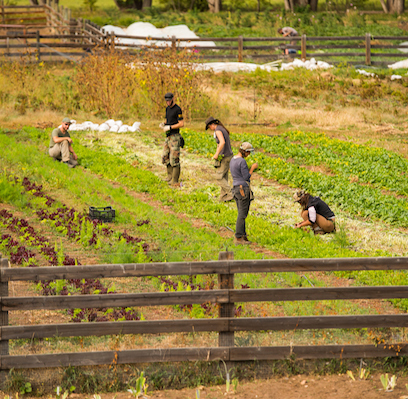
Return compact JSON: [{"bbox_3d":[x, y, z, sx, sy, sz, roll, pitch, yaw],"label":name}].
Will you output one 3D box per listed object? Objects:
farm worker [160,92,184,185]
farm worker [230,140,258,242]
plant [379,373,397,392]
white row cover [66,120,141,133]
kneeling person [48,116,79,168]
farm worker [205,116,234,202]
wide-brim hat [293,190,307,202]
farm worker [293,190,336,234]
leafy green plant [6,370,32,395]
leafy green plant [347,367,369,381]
[{"bbox_3d":[-0.614,-1.179,58.400,0.440,1.790,0.520,-5,7,-44],"label":"farm worker"},{"bbox_3d":[0.647,-0.094,48.500,0.440,1.640,0.450,-4,7,-36],"label":"farm worker"},{"bbox_3d":[1.922,1.917,31.400,0.180,0.210,0.150,0,5,0],"label":"plant"},{"bbox_3d":[-2.308,-1.644,67.500,1.800,0.280,0.600,0,6,0],"label":"white row cover"},{"bbox_3d":[-2.836,-1.144,60.500,0.680,0.920,0.520,6,8,45],"label":"kneeling person"},{"bbox_3d":[0.282,-0.727,54.500,0.540,1.560,0.460,0,5,0],"label":"farm worker"},{"bbox_3d":[1.561,-0.046,49.000,0.260,0.140,0.220,-36,10,-5],"label":"wide-brim hat"},{"bbox_3d":[1.806,0.212,49.000,0.740,0.740,0.520,-1,5,-10],"label":"farm worker"},{"bbox_3d":[-1.988,1.972,32.300,0.270,0.240,0.230,0,6,0],"label":"leafy green plant"},{"bbox_3d":[1.690,1.916,33.000,0.230,0.140,0.180,0,6,0],"label":"leafy green plant"}]

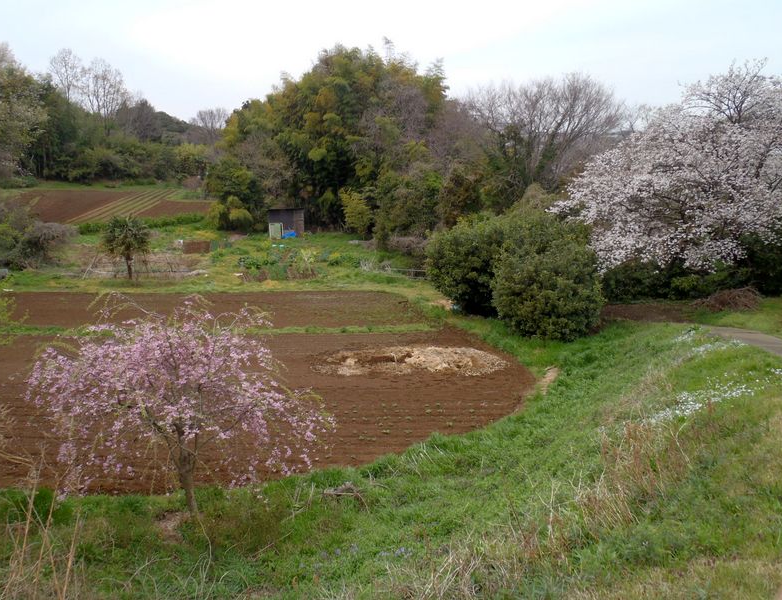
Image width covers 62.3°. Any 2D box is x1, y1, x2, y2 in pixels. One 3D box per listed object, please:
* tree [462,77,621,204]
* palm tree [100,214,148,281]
[{"bbox_3d":[10.134,-9.274,41.857,10.300,9.850,9.300,3,14,12],"label":"tree"},{"bbox_3d":[-13.745,-2.679,33.108,2.400,3.380,2.400,-6,15,-22],"label":"palm tree"}]

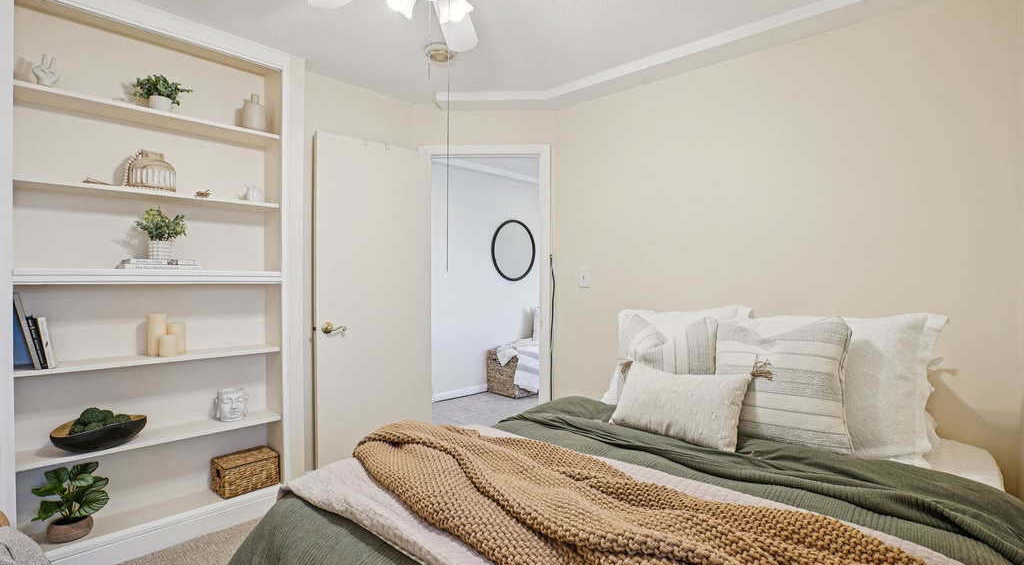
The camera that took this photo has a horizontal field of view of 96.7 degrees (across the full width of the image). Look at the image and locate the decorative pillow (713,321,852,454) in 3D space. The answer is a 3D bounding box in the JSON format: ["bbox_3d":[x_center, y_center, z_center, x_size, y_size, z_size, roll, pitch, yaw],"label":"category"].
[{"bbox_3d":[1.056,0.369,1.807,0.480,0.480,0.160,0,-20,40],"label":"decorative pillow"}]

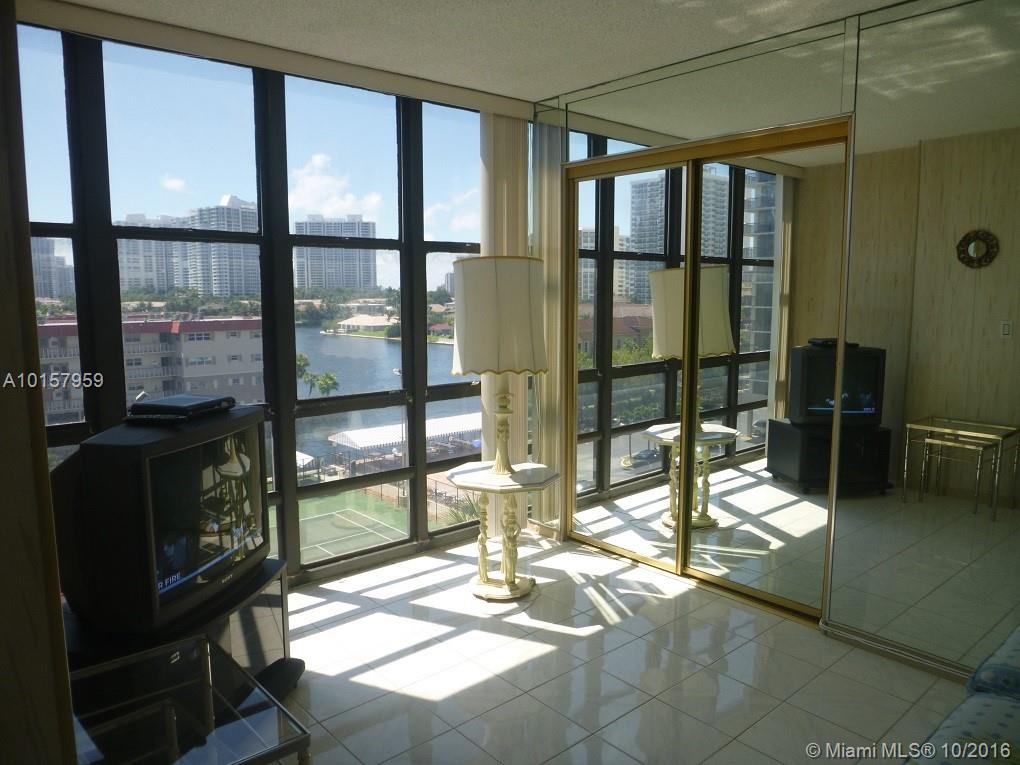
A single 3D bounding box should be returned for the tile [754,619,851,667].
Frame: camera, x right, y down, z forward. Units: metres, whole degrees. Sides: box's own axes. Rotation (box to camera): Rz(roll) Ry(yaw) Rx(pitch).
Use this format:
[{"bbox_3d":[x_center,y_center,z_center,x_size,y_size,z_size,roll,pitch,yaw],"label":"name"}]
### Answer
[{"bbox_3d":[1.218,1.071,3.031,0.322,0.010,0.322,-6,9,-41],"label":"tile"}]

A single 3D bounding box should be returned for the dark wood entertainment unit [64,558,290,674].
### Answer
[{"bbox_3d":[-1.034,0.925,2.424,0.510,0.457,0.710,1,8,11],"label":"dark wood entertainment unit"}]

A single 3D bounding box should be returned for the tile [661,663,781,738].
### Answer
[{"bbox_3d":[0.743,1.133,2.623,0.319,0.010,0.319,-7,10,-41],"label":"tile"}]

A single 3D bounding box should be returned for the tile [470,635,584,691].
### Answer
[{"bbox_3d":[0.074,1.100,2.888,0.319,0.010,0.319,-7,10,-41],"label":"tile"}]

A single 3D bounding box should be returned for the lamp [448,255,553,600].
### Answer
[{"bbox_3d":[-0.026,0.211,3.513,0.530,1.580,0.530,0,7,3],"label":"lamp"}]

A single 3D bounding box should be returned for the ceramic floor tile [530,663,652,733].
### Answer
[{"bbox_3d":[0.283,1.122,2.633,0.322,0.010,0.322,-6,9,-41],"label":"ceramic floor tile"}]

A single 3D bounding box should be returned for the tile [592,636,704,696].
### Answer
[{"bbox_3d":[0.529,1.103,2.861,0.319,0.010,0.319,-7,10,-41],"label":"tile"}]

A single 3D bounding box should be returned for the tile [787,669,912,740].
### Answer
[{"bbox_3d":[1.192,1.127,2.580,0.322,0.010,0.322,-6,9,-41],"label":"tile"}]

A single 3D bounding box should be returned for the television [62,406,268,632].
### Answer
[{"bbox_3d":[-1.127,0.410,2.389,0.500,0.573,0.645,1,8,11],"label":"television"}]

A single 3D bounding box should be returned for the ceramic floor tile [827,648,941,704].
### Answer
[{"bbox_3d":[1.429,1.110,2.800,0.293,0.010,0.319,-7,10,-41],"label":"ceramic floor tile"}]

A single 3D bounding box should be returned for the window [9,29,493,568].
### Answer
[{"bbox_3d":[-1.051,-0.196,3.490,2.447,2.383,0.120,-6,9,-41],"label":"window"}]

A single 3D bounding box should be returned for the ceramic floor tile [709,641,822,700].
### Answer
[{"bbox_3d":[0.978,1.098,2.819,0.322,0.010,0.322,-6,9,-41],"label":"ceramic floor tile"}]

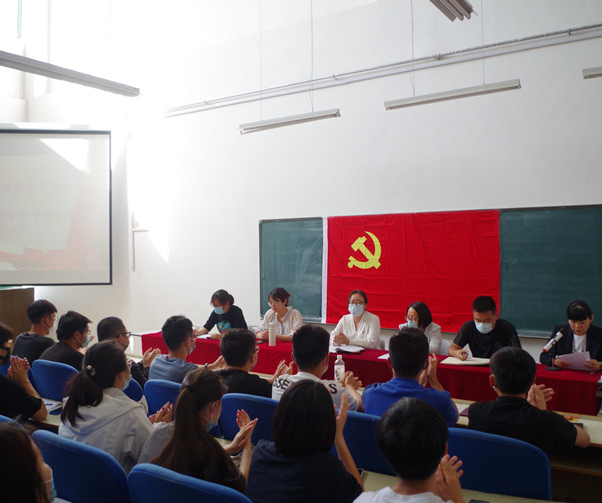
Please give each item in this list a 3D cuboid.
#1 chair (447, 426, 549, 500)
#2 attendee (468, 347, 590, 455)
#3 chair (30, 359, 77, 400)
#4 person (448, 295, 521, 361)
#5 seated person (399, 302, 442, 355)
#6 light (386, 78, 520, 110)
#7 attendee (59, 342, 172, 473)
[{"bbox_3d":[0.728,1.071,2.118,0.450,0.910,0.500,-1,0,31],"label":"chair"},{"bbox_3d":[0.976,0.960,2.446,0.500,1.190,0.600,-1,0,33],"label":"attendee"},{"bbox_3d":[-1.252,1.085,3.308,0.450,0.940,0.500,-1,0,31],"label":"chair"},{"bbox_3d":[1.404,0.936,4.290,0.530,1.190,0.700,-1,0,26],"label":"person"},{"bbox_3d":[0.920,0.960,4.590,0.460,1.170,0.580,-1,0,33],"label":"seated person"},{"bbox_3d":[1.343,-1.413,5.167,1.250,0.090,0.130,-1,0,31],"label":"light"},{"bbox_3d":[-0.680,0.960,2.180,0.470,1.210,0.580,-1,0,33],"label":"attendee"}]

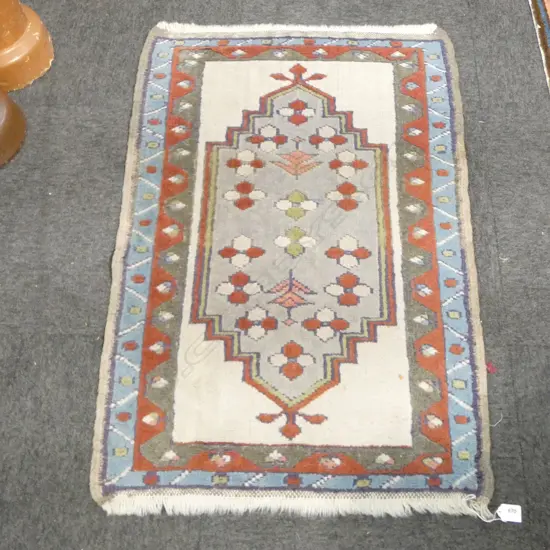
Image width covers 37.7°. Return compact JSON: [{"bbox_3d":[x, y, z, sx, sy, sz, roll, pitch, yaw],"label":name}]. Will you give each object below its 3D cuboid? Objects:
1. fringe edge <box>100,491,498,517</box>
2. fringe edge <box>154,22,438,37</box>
[{"bbox_3d":[0.039,0.440,1.553,0.754,0.015,0.046,0,65,2],"label":"fringe edge"},{"bbox_3d":[0.051,-0.632,2.058,0.726,0.015,0.041,1,65,3],"label":"fringe edge"}]

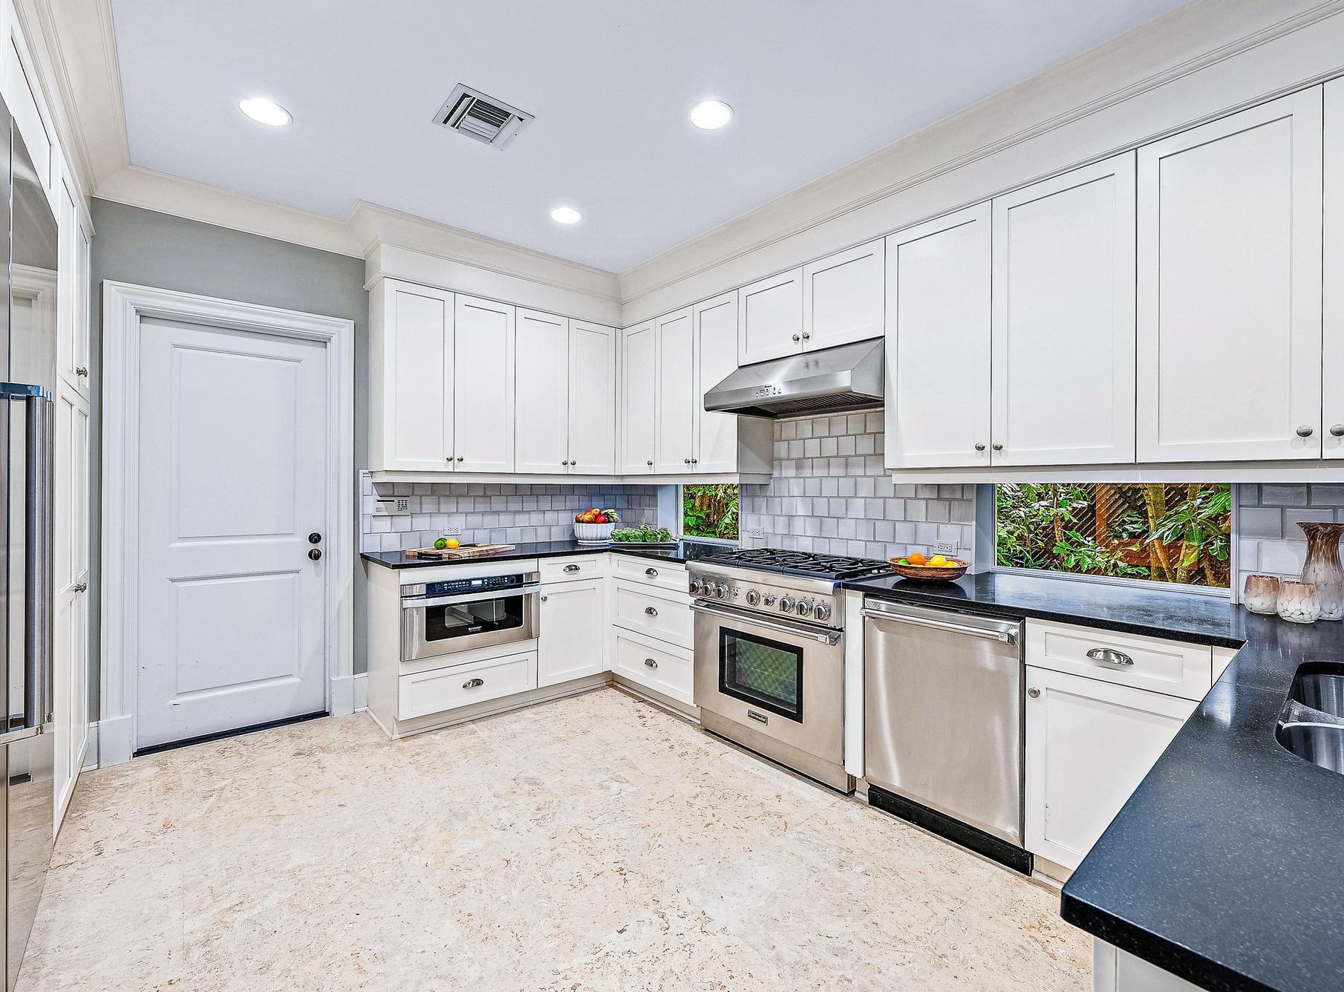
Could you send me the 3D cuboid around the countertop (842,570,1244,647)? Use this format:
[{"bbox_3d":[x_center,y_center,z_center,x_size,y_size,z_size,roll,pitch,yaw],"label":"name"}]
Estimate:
[{"bbox_3d":[1.392,0.403,2.221,0.665,0.037,1.215,0,1,-41],"label":"countertop"}]

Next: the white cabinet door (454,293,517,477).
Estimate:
[{"bbox_3d":[-1.148,-0.671,3.551,0.379,1.055,0.025,0,1,-40],"label":"white cabinet door"}]

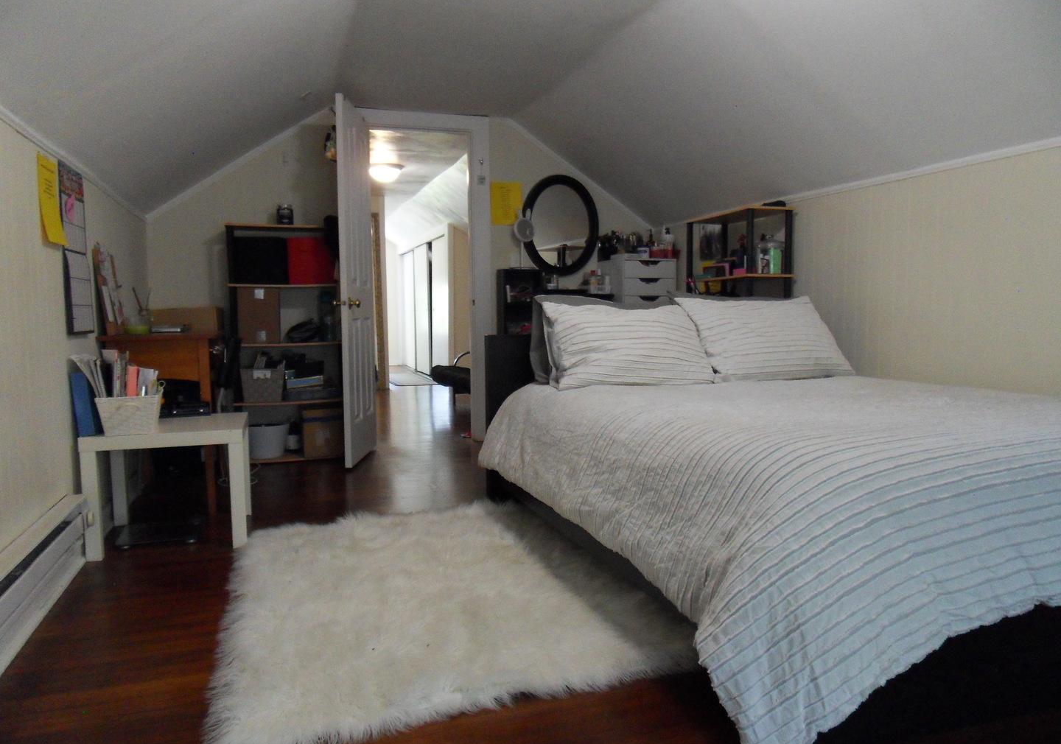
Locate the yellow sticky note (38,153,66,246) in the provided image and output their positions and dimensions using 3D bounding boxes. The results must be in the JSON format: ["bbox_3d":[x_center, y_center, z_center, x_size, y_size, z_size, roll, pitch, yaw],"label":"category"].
[{"bbox_3d":[-1.529,-0.544,2.357,0.030,0.275,0.216,-2,5,-19],"label":"yellow sticky note"}]

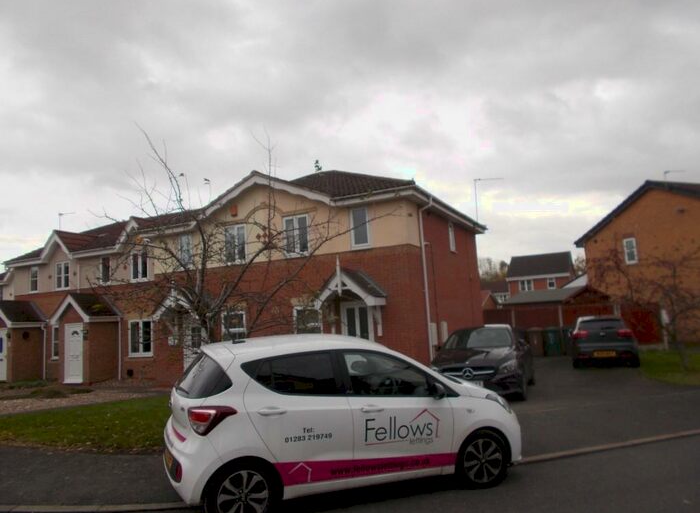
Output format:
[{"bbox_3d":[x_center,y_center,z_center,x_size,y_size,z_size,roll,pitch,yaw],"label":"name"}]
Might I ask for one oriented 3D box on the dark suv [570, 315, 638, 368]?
[{"bbox_3d":[7.742,2.578,16.276,1.770,1.480,4.250,-6,-7,23],"label":"dark suv"}]

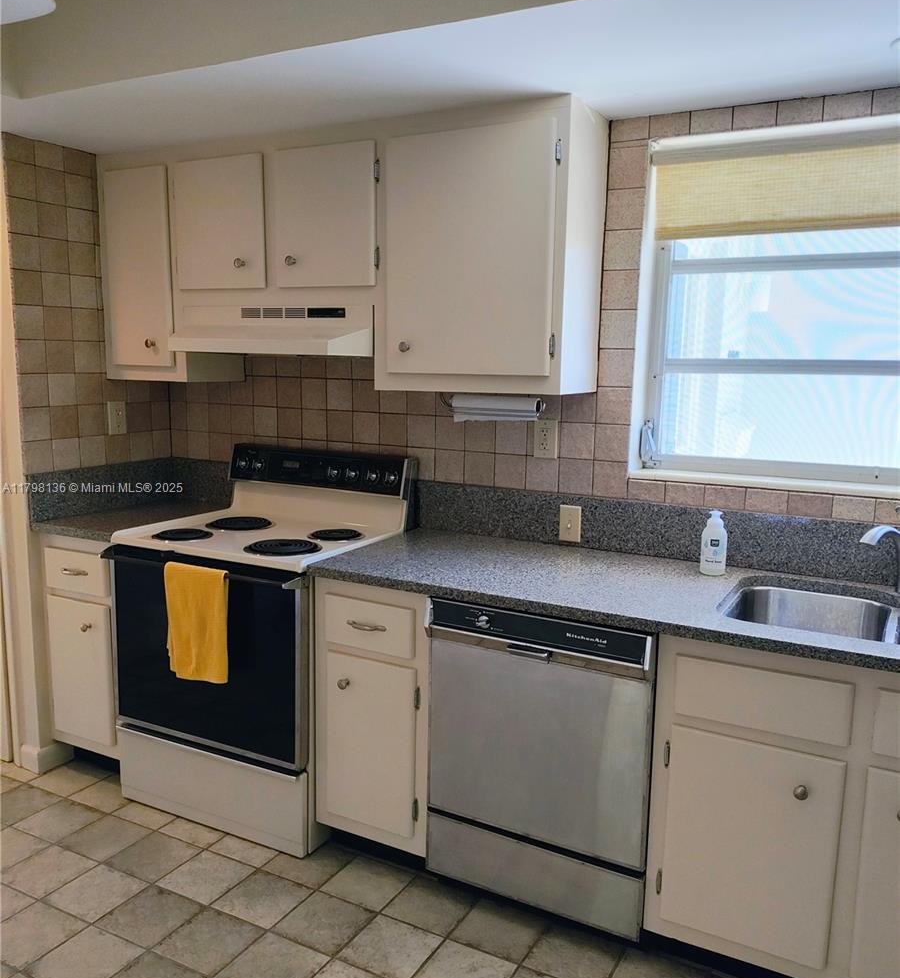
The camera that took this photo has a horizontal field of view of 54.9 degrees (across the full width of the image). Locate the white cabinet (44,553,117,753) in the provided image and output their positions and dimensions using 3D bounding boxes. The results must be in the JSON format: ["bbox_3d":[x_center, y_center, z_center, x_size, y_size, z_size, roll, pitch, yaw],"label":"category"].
[{"bbox_3d":[-1.109,0.499,3.233,0.417,0.747,0.638,5,9,28],"label":"white cabinet"}]

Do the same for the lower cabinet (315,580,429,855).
[{"bbox_3d":[-0.082,0.596,2.692,0.373,0.747,0.638,5,9,28],"label":"lower cabinet"}]

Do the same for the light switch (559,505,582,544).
[{"bbox_3d":[0.385,0.113,2.771,0.070,0.114,0.012,5,9,28],"label":"light switch"}]

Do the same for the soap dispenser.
[{"bbox_3d":[0.755,0.149,2.468,0.074,0.178,0.070,4,8,20],"label":"soap dispenser"}]

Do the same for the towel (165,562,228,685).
[{"bbox_3d":[-0.738,0.390,2.554,0.252,0.330,0.052,5,9,28],"label":"towel"}]

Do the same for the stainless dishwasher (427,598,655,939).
[{"bbox_3d":[0.339,0.658,2.446,0.598,0.778,0.625,5,9,28],"label":"stainless dishwasher"}]

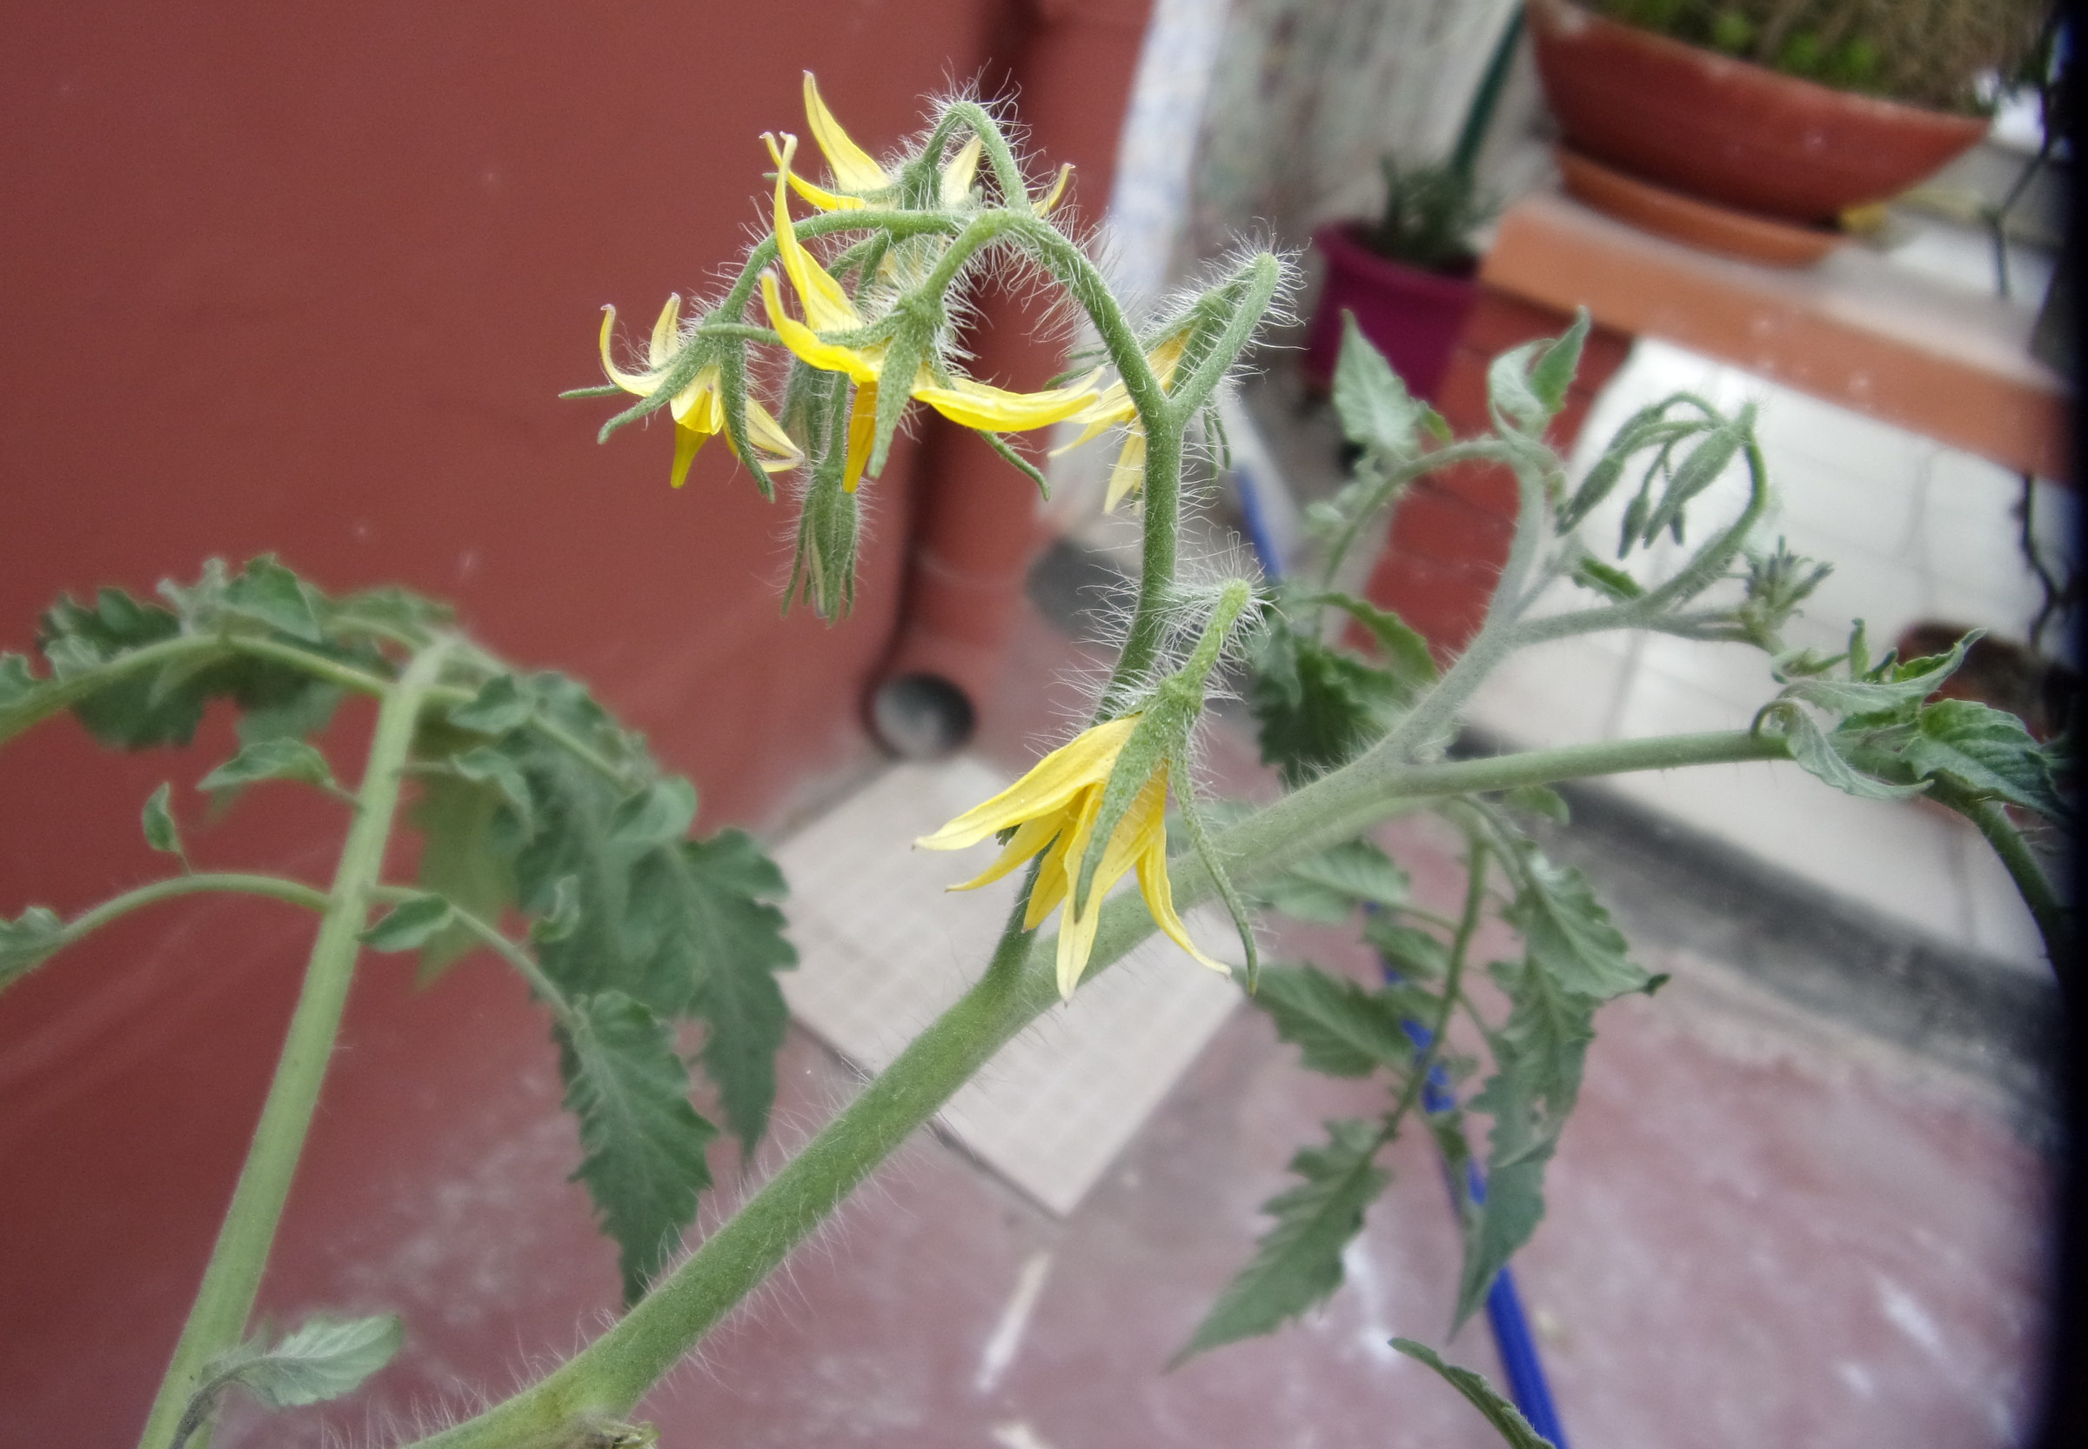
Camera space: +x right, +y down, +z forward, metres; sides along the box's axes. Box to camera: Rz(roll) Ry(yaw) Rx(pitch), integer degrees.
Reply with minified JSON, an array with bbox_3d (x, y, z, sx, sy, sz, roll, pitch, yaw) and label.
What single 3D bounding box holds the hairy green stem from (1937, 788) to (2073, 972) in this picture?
[{"bbox_3d":[0.098,0.016,0.146,0.005,0.022,0.005,-30,6,0],"label":"hairy green stem"}]

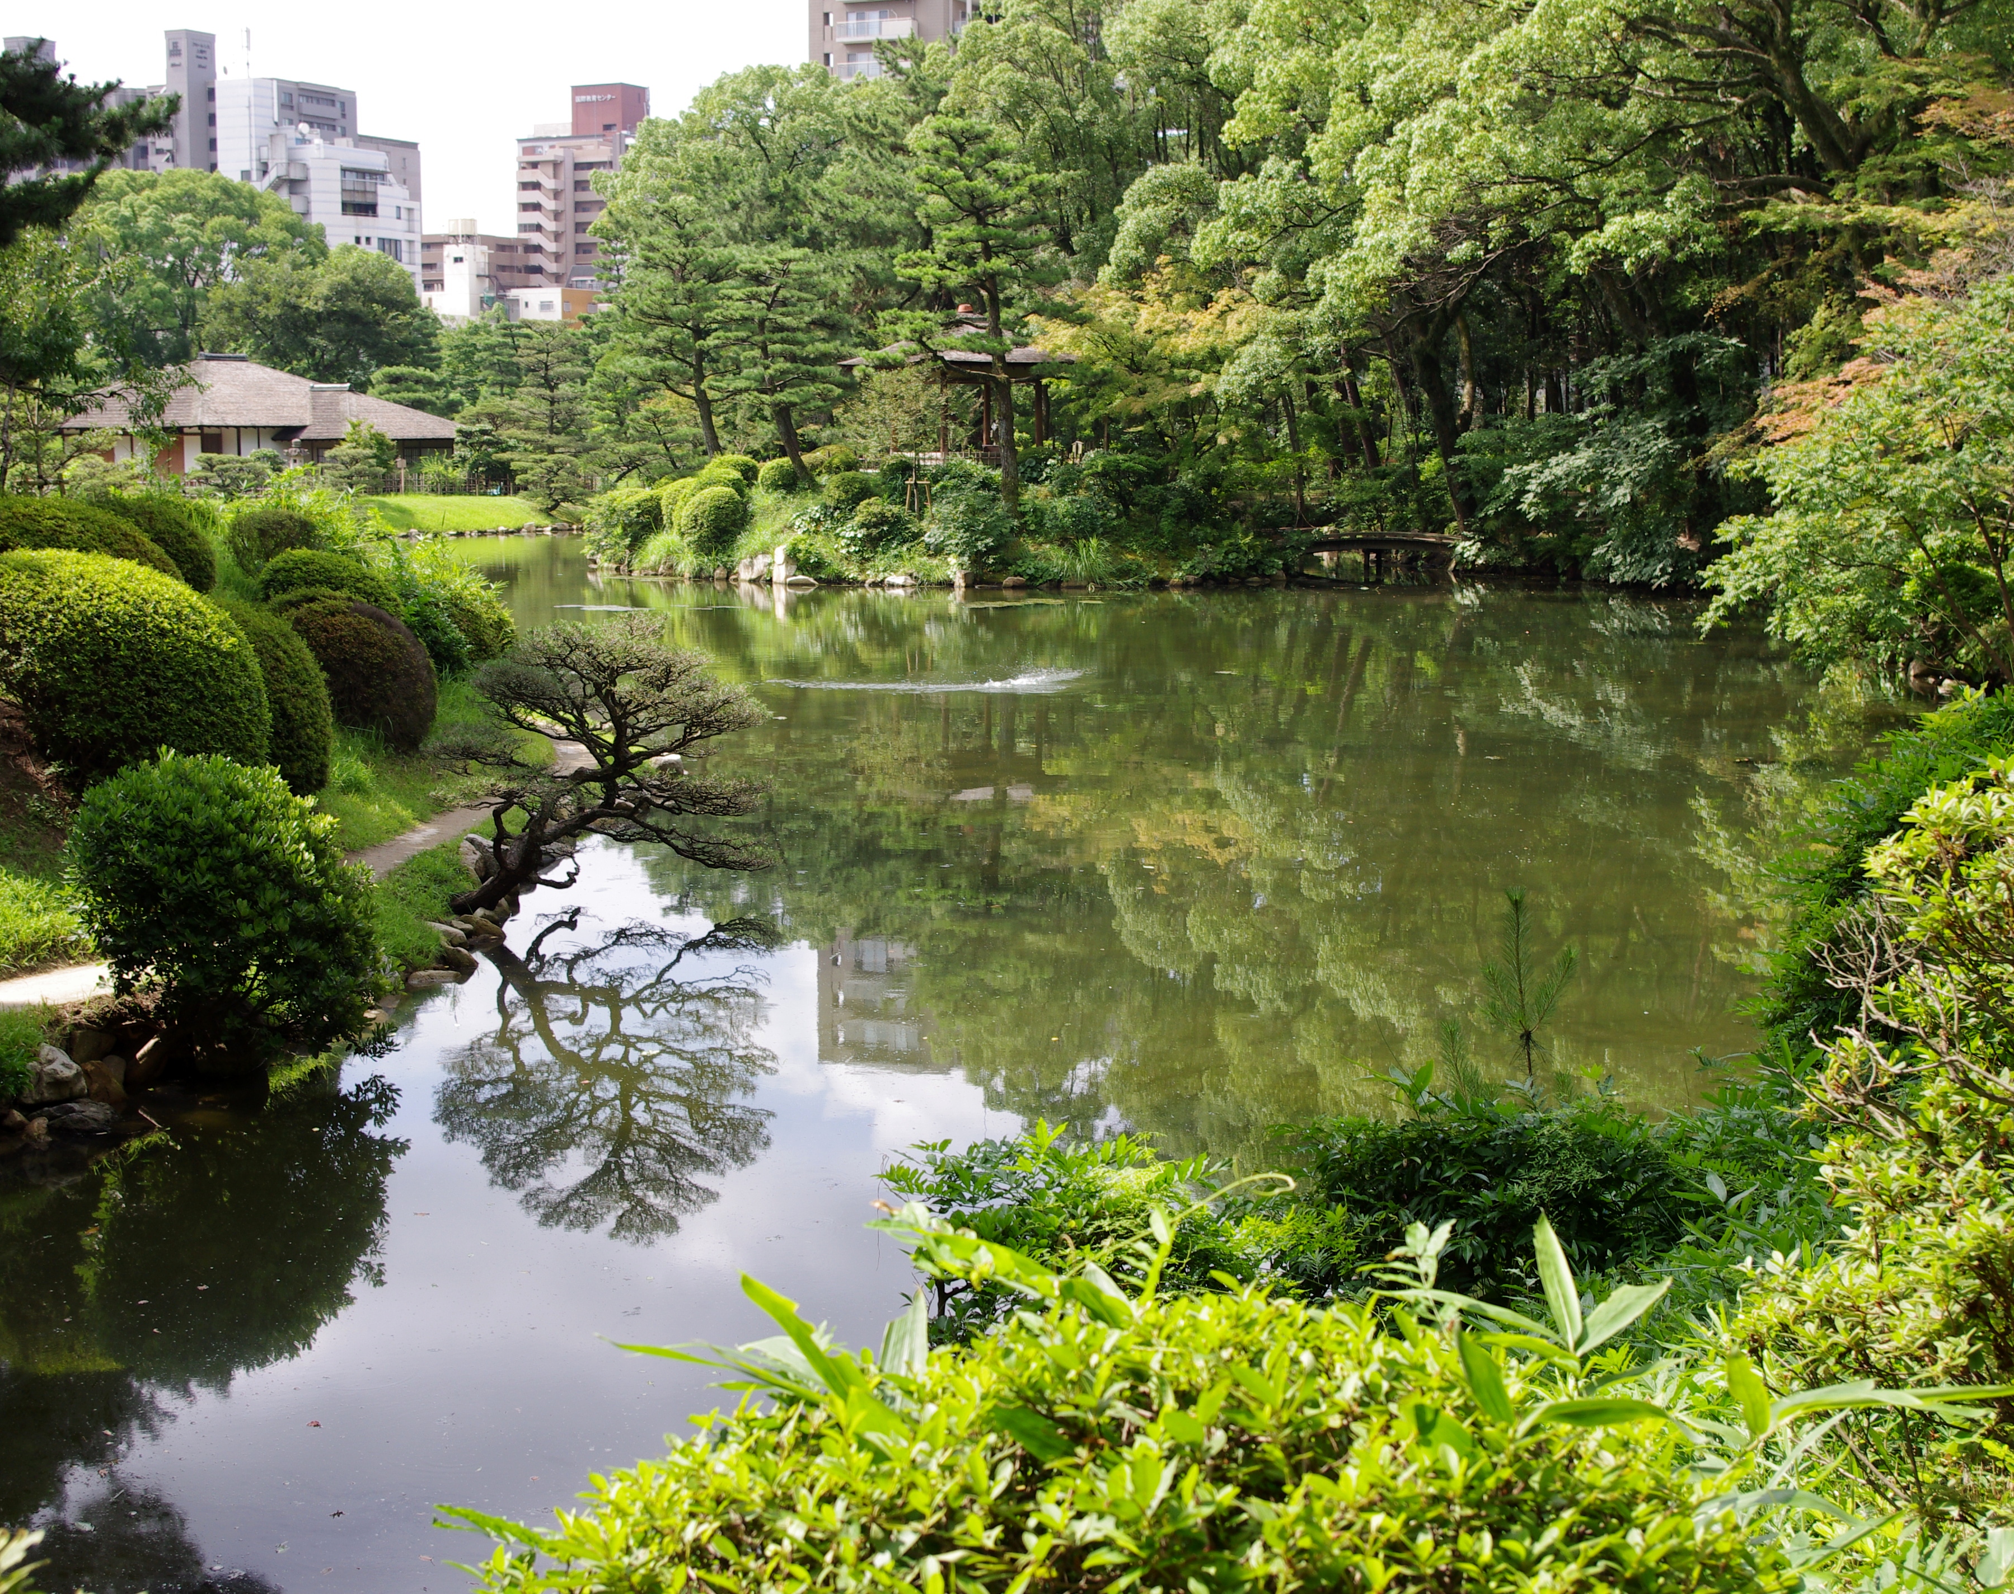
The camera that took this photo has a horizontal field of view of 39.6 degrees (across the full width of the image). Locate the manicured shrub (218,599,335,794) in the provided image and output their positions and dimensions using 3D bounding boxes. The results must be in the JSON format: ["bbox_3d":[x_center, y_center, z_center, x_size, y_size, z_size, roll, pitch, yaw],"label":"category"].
[{"bbox_3d":[-4.573,-0.617,17.200,1.100,1.180,1.150,-2,7,-15],"label":"manicured shrub"}]

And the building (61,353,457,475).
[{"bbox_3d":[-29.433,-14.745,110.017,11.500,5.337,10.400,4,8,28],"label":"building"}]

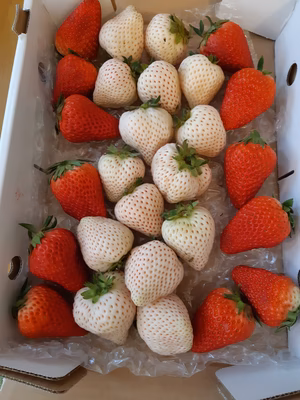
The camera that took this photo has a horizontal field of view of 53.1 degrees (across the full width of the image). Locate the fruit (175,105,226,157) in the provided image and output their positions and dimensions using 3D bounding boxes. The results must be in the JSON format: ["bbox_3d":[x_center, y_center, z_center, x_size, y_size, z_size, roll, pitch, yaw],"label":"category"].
[{"bbox_3d":[0.045,-0.062,0.271,0.044,0.042,0.049,-44,88,-11],"label":"fruit"}]

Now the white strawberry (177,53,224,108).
[{"bbox_3d":[0.047,-0.108,0.276,0.041,0.038,0.055,14,84,5],"label":"white strawberry"}]

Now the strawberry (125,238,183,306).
[{"bbox_3d":[0.004,0.057,0.236,0.045,0.042,0.050,14,51,5],"label":"strawberry"}]

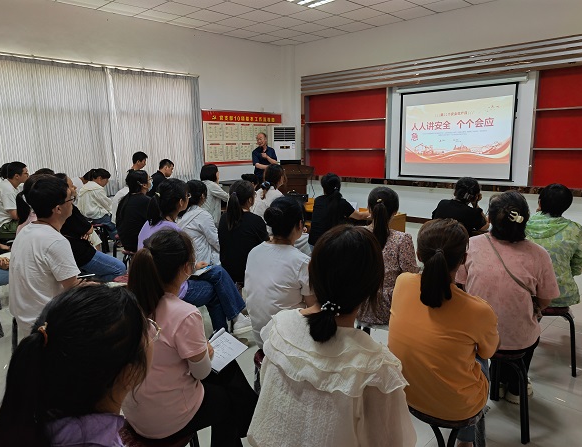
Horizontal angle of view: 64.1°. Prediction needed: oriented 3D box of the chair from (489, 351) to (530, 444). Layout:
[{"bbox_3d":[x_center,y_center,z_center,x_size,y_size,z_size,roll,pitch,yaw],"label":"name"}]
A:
[{"bbox_3d":[1.026,0.803,2.402,0.370,0.450,0.370,9,13,44],"label":"chair"}]

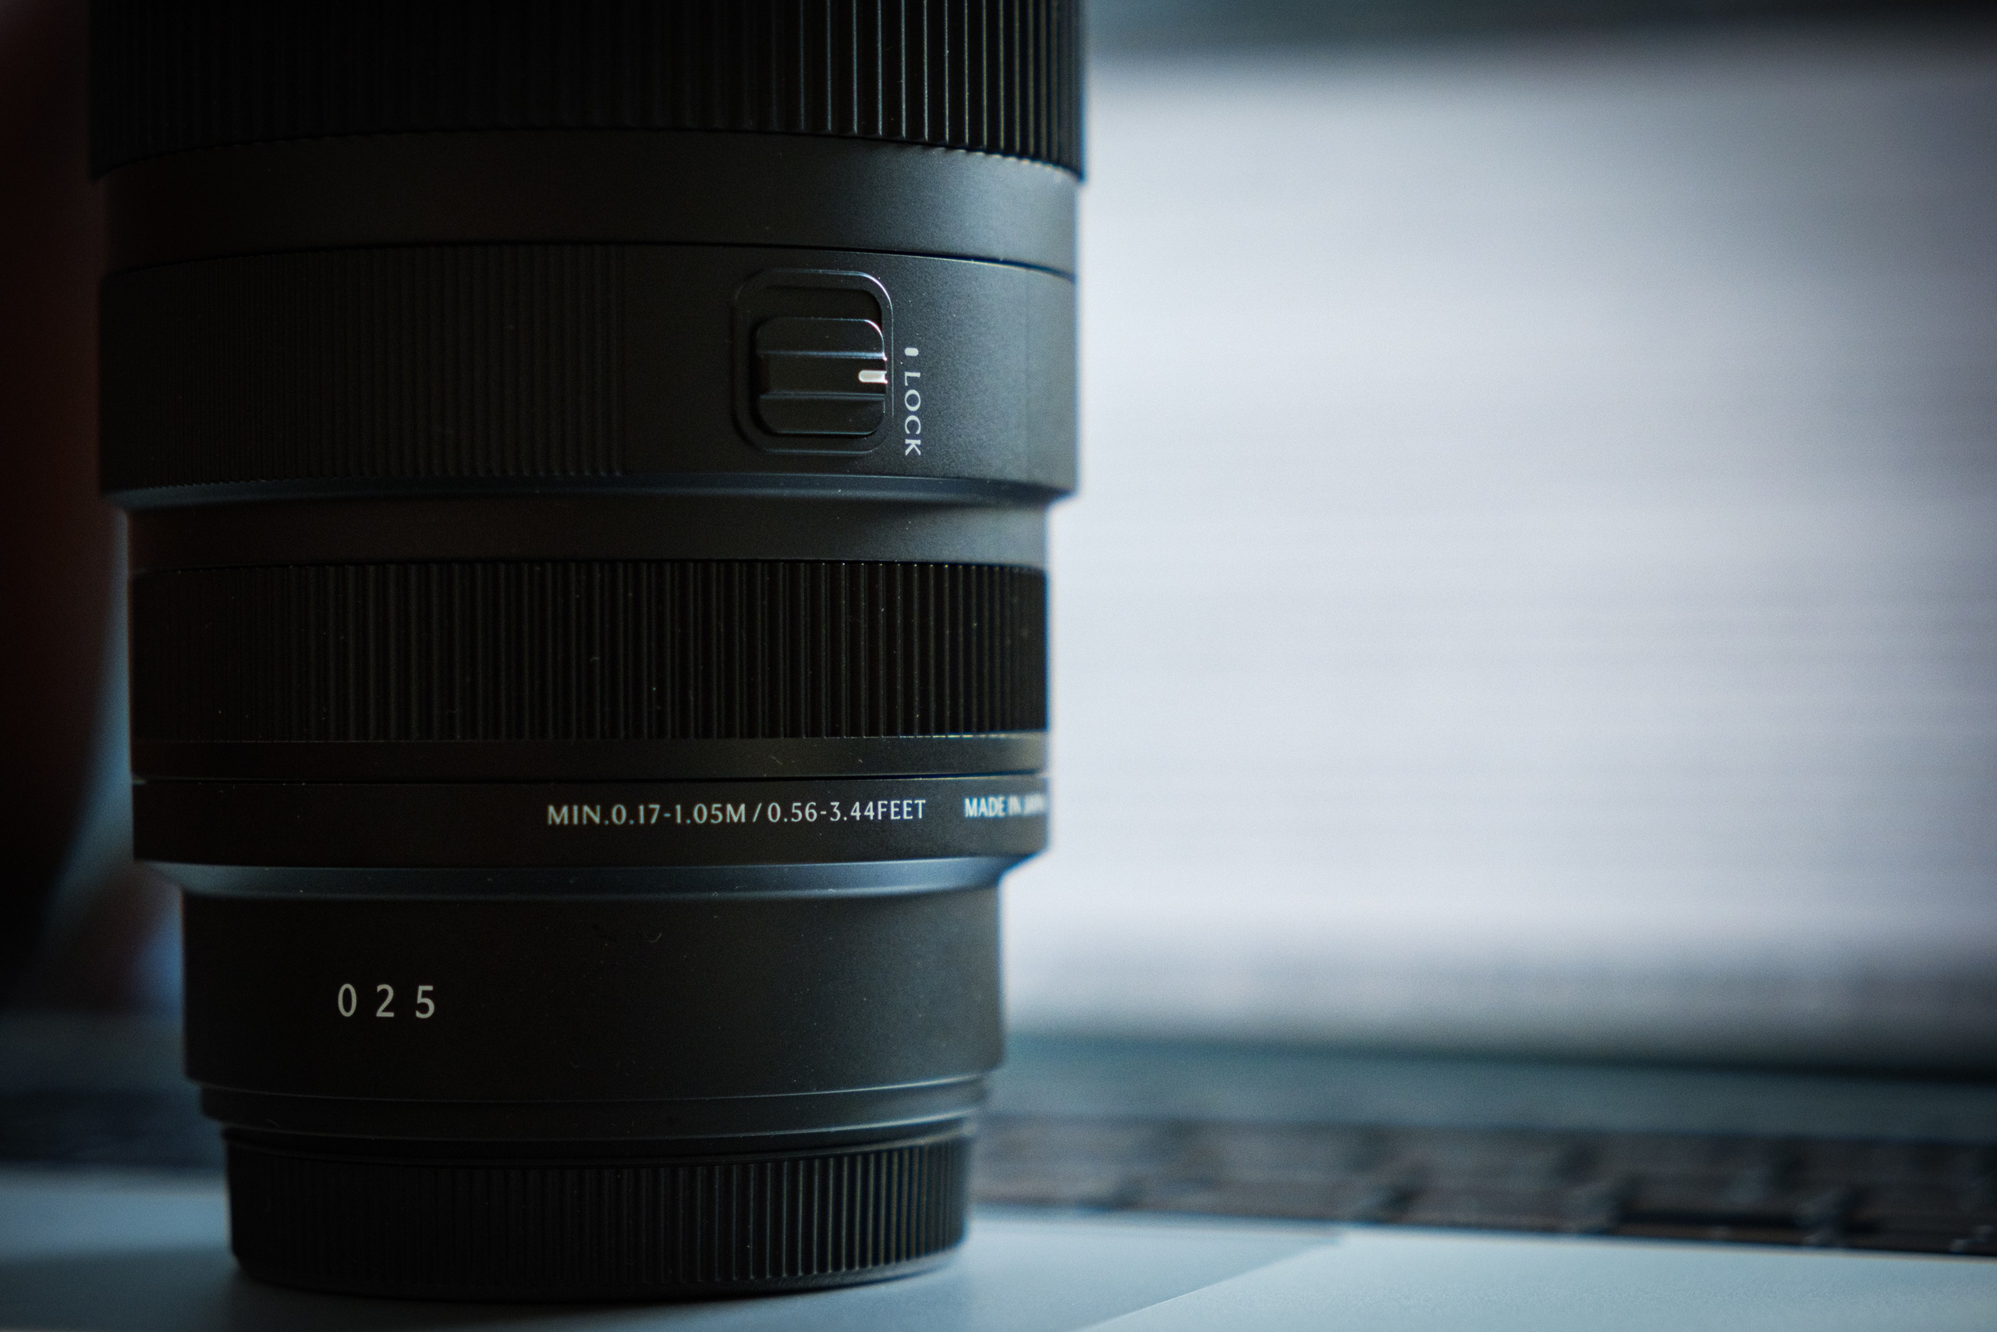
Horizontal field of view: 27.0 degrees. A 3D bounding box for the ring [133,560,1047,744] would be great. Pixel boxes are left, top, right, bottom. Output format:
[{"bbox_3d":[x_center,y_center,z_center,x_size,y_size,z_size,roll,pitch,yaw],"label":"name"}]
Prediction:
[{"bbox_3d":[-0.030,-0.001,0.313,0.068,0.012,0.068,0,0,0],"label":"ring"}]

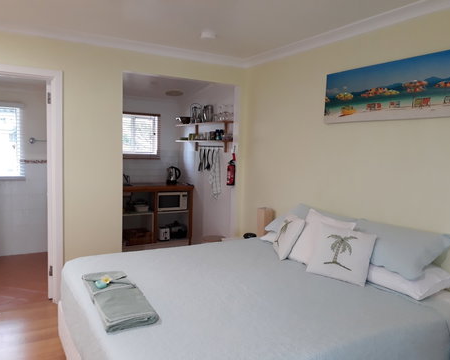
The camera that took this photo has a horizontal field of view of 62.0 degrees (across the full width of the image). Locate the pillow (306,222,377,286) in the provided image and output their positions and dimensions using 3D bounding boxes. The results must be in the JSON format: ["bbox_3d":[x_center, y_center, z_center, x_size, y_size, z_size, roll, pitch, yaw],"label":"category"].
[{"bbox_3d":[0.750,0.467,2.404,0.375,0.370,0.120,10,-27,32],"label":"pillow"}]

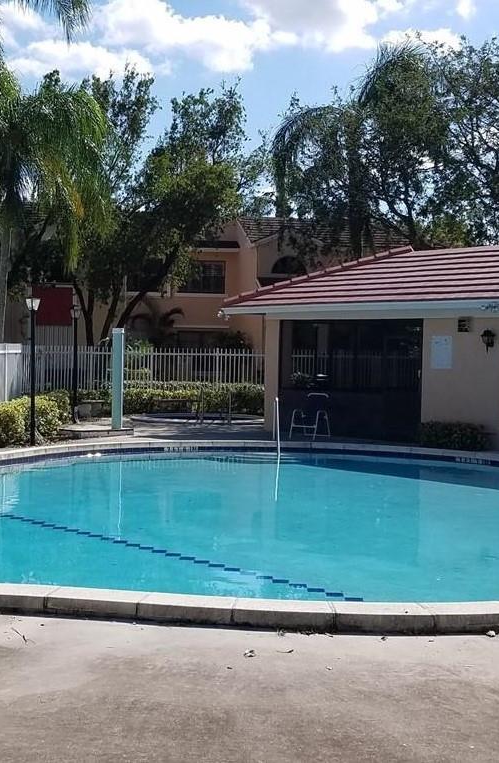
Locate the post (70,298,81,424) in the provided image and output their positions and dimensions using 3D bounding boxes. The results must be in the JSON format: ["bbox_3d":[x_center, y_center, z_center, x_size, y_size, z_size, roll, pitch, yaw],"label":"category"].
[{"bbox_3d":[-3.576,-0.354,15.700,0.250,2.460,0.250,1,1,0],"label":"post"}]

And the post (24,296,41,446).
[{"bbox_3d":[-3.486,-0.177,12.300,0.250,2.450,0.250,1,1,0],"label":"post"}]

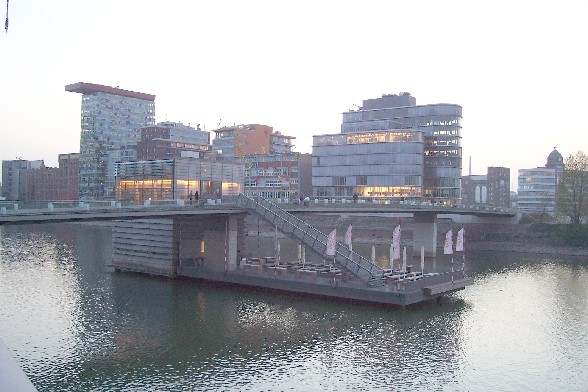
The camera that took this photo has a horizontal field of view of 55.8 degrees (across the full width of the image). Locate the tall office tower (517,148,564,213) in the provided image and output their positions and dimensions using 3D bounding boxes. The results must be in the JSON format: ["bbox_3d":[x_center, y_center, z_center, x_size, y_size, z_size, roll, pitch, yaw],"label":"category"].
[{"bbox_3d":[135.533,-8.563,305.070,24.000,35.250,22.000,1,0,17],"label":"tall office tower"}]

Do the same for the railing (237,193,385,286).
[{"bbox_3d":[1.850,4.608,65.164,18.100,9.550,3.200,0,0,33],"label":"railing"}]

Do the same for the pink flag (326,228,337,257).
[{"bbox_3d":[3.897,4.895,58.471,1.000,2.950,0.200,1,0,-6],"label":"pink flag"}]

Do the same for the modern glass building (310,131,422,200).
[{"bbox_3d":[28.193,-8.777,202.738,38.570,25.780,18.000,0,0,34],"label":"modern glass building"}]

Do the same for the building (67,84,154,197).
[{"bbox_3d":[-102.208,-28.015,315.950,13.980,62.550,50.340,0,0,34],"label":"building"}]

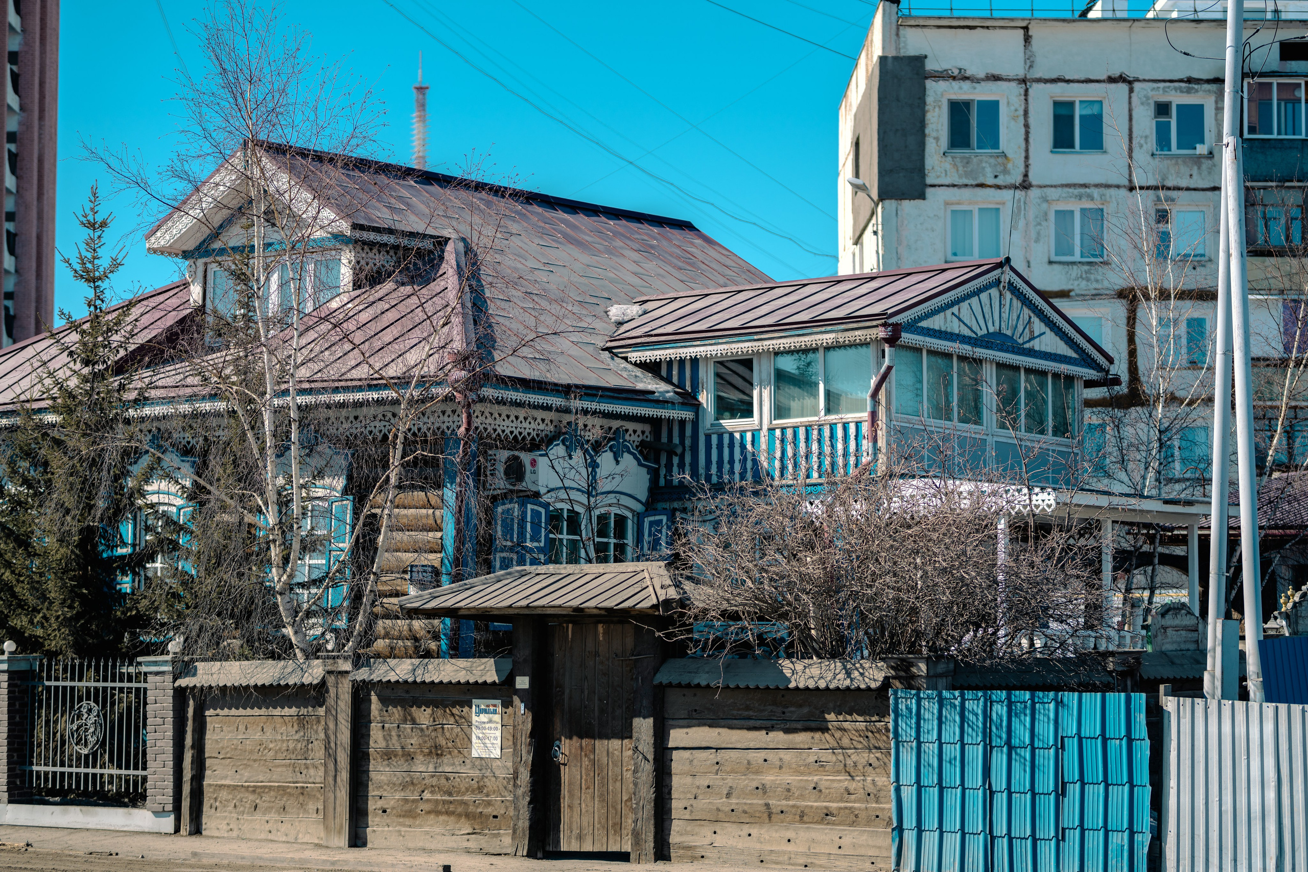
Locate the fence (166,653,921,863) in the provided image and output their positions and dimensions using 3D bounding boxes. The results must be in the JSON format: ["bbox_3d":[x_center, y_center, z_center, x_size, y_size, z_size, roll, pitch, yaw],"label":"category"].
[{"bbox_3d":[-1.361,3.065,29.500,9.300,1.920,0.500,-3,-5,38],"label":"fence"}]

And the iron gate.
[{"bbox_3d":[-6.105,3.149,33.400,2.100,1.470,0.080,-3,-5,38],"label":"iron gate"}]

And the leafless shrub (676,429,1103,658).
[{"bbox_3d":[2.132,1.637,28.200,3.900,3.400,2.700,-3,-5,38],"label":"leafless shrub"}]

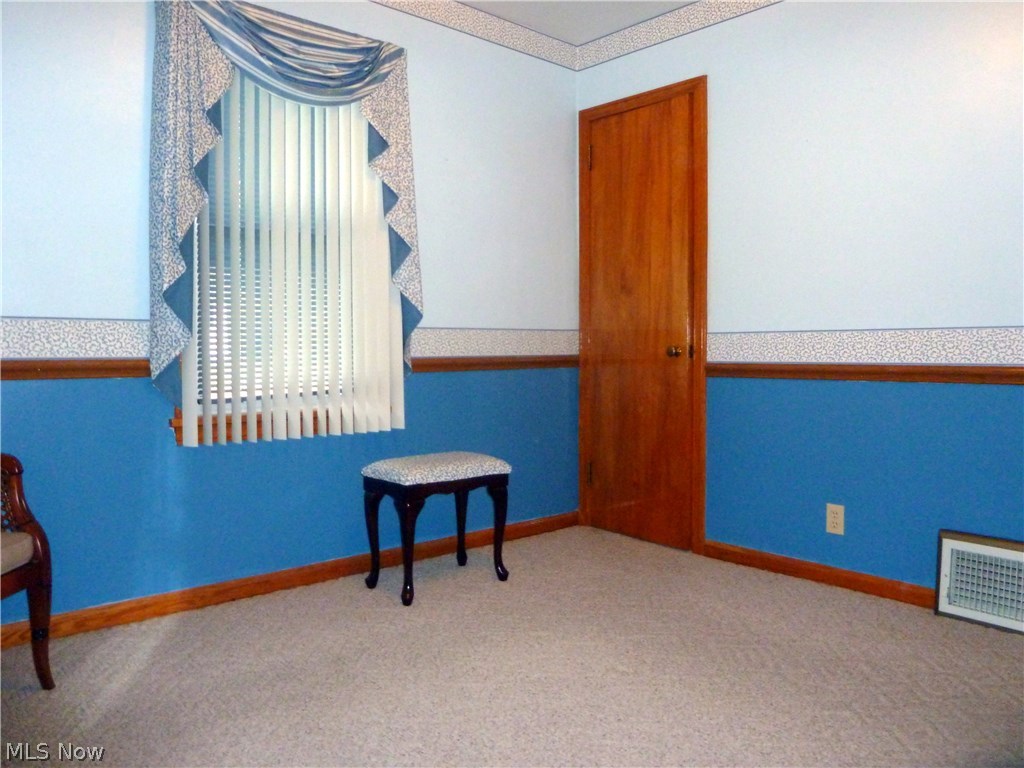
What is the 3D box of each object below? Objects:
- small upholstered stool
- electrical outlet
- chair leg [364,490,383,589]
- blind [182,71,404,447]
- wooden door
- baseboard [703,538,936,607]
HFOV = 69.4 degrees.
[{"bbox_3d":[-0.289,0.538,2.884,0.475,0.487,0.335,-2,3,-39],"label":"small upholstered stool"},{"bbox_3d":[1.248,0.524,2.858,0.012,0.115,0.069,-3,4,-44],"label":"electrical outlet"},{"bbox_3d":[-0.529,0.595,2.827,0.056,0.370,0.056,-2,3,-39],"label":"chair leg"},{"bbox_3d":[-0.776,-0.481,2.735,0.845,1.365,0.090,-2,3,-39],"label":"blind"},{"bbox_3d":[0.601,-0.297,3.491,0.075,2.100,0.735,-3,4,-44],"label":"wooden door"},{"bbox_3d":[1.173,0.746,2.944,0.018,0.070,0.925,-3,4,-44],"label":"baseboard"}]

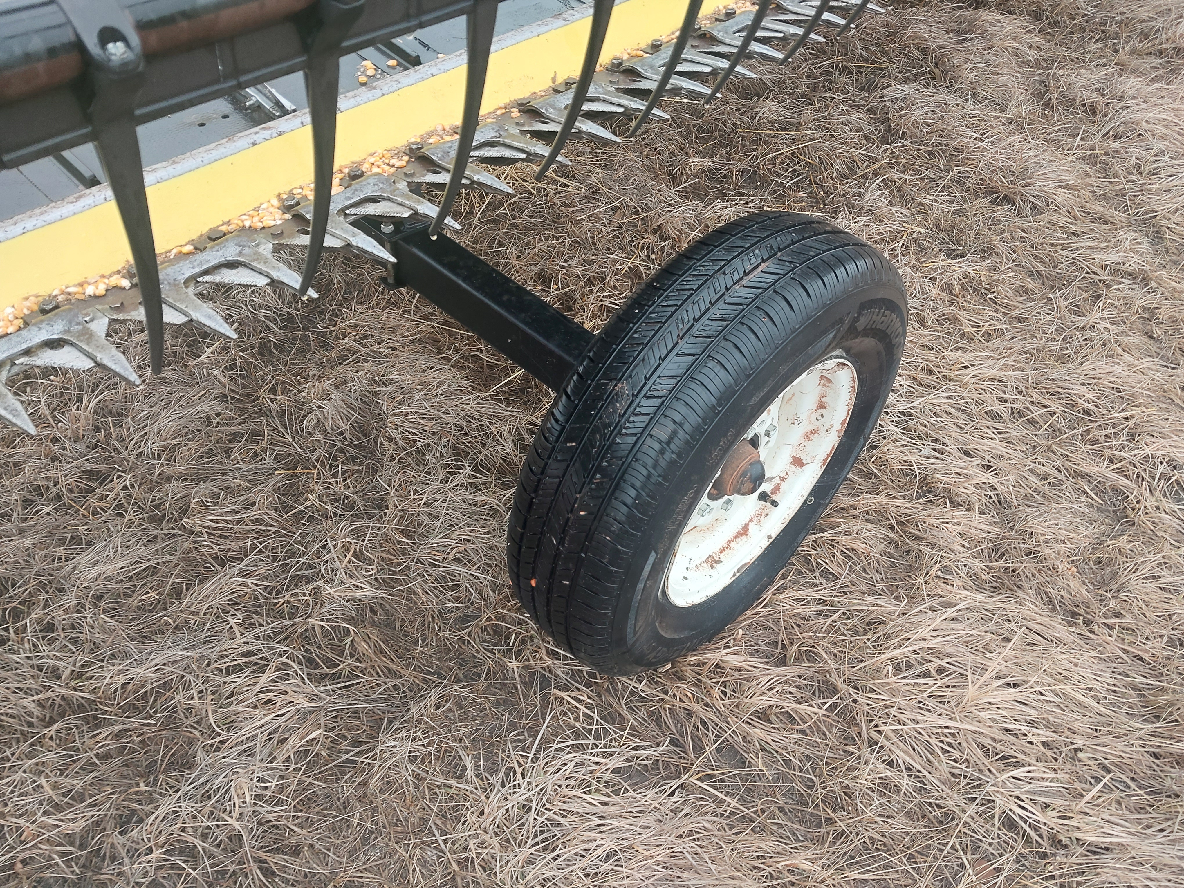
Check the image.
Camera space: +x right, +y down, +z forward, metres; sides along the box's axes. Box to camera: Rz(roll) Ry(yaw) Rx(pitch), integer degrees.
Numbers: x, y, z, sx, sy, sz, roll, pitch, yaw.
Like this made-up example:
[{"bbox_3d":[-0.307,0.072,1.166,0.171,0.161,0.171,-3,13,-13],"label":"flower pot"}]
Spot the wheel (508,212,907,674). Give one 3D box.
[{"bbox_3d":[0.184,0.017,1.345,0.213,0.714,0.714,37,54,27],"label":"wheel"}]

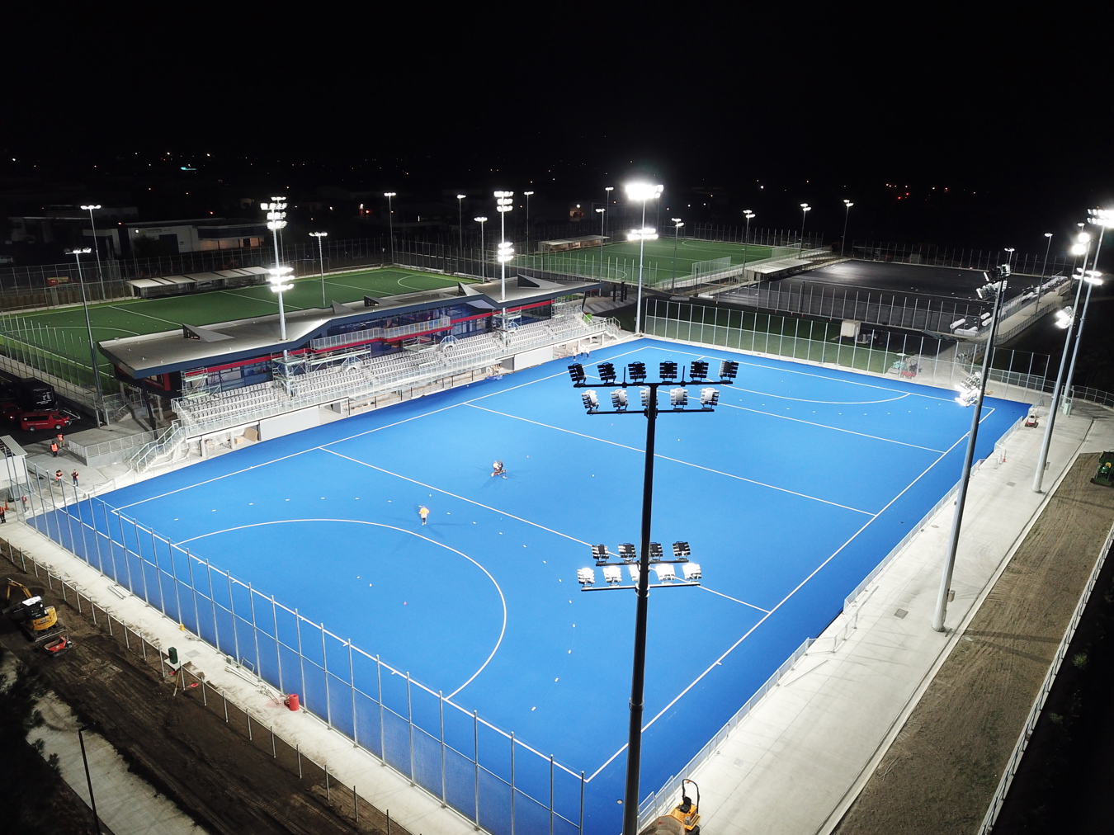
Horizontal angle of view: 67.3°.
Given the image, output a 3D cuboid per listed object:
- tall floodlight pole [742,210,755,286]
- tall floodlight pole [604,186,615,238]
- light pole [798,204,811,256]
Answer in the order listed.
[{"bbox_3d":[49.899,-45.827,220.448,1.600,17.200,2.800,15,22,36],"label":"tall floodlight pole"},{"bbox_3d":[16.754,-66.515,275.222,1.000,17.400,3.100,15,22,36],"label":"tall floodlight pole"},{"bbox_3d":[73.516,-55.400,251.338,1.600,17.200,2.900,15,22,36],"label":"light pole"}]

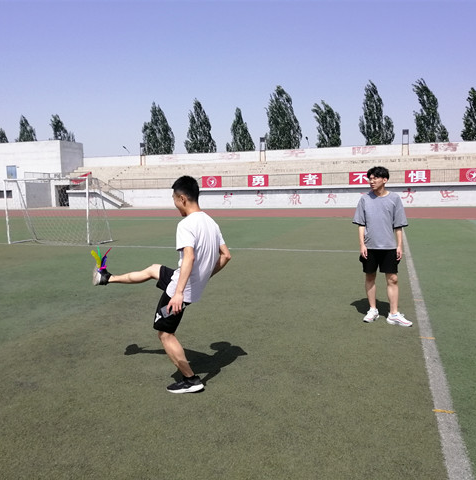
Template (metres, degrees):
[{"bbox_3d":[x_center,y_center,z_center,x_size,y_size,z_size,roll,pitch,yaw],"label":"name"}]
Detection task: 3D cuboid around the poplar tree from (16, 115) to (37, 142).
[{"bbox_3d":[-28.458,-10.848,64.923,3.603,11.788,3.603,1,6,18],"label":"poplar tree"}]

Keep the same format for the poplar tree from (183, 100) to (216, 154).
[{"bbox_3d":[-4.381,-10.621,57.233,4.076,12.129,4.076,1,6,18],"label":"poplar tree"}]

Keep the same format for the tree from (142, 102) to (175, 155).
[{"bbox_3d":[-10.859,-11.963,67.223,4.800,14.209,4.800,1,6,18],"label":"tree"}]

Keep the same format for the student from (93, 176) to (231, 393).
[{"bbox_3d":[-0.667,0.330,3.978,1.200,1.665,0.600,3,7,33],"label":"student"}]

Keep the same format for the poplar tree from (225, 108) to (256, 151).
[{"bbox_3d":[0.343,-9.812,55.811,3.629,10.657,3.629,1,6,18],"label":"poplar tree"}]

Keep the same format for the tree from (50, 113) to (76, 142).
[{"bbox_3d":[-25.901,-11.848,72.086,4.600,13.522,4.600,1,6,18],"label":"tree"}]

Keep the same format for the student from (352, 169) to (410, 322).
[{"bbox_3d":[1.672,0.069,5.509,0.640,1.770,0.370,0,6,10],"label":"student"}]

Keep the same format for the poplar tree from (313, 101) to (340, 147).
[{"bbox_3d":[11.111,-10.902,60.246,4.100,12.745,4.100,1,6,18],"label":"poplar tree"}]

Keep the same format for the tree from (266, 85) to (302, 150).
[{"bbox_3d":[6.023,-12.128,61.762,4.900,15.054,4.900,1,6,18],"label":"tree"}]

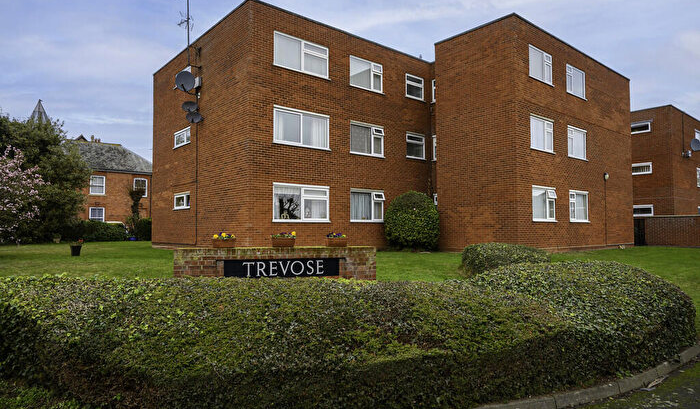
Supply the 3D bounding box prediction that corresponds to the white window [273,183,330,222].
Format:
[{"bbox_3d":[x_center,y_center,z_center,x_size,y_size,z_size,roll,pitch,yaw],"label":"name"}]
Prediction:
[{"bbox_3d":[-1.612,-0.014,15.825,2.330,1.250,0.120,3,-4,-40],"label":"white window"}]

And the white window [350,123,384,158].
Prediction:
[{"bbox_3d":[0.679,-2.465,17.906,1.730,1.240,0.120,3,-4,-40],"label":"white window"}]

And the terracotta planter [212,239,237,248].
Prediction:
[{"bbox_3d":[-2.076,0.645,7.720,0.400,0.145,0.170,1,-3,-14],"label":"terracotta planter"}]

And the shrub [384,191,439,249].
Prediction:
[{"bbox_3d":[2.319,0.615,17.600,2.030,2.200,2.000,0,-3,0],"label":"shrub"}]

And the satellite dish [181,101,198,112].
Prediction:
[{"bbox_3d":[-5.877,-3.597,17.068,0.580,0.460,0.250,0,-28,-12],"label":"satellite dish"}]

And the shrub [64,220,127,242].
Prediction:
[{"bbox_3d":[-17.792,1.811,32.500,4.200,1.500,1.200,0,-3,-6],"label":"shrub"}]

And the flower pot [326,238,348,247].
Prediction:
[{"bbox_3d":[-0.231,0.664,8.180,0.375,0.150,0.170,1,-3,-14],"label":"flower pot"}]

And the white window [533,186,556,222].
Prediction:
[{"bbox_3d":[6.984,0.006,16.828,1.775,1.254,0.120,2,-4,-41],"label":"white window"}]

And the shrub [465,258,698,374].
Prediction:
[{"bbox_3d":[3.150,1.360,6.350,3.000,0.860,2.300,2,-4,-32],"label":"shrub"}]

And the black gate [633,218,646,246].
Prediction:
[{"bbox_3d":[16.004,1.548,25.800,0.080,1.500,0.720,2,-4,-41],"label":"black gate"}]

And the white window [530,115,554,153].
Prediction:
[{"bbox_3d":[7.054,-2.552,17.113,1.730,1.250,0.120,3,-4,-40],"label":"white window"}]

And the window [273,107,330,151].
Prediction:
[{"bbox_3d":[-1.615,-2.561,15.900,2.338,1.219,0.120,2,-4,-41],"label":"window"}]

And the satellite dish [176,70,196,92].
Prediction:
[{"bbox_3d":[-6.001,-4.520,16.961,0.760,0.780,0.400,0,-8,-7],"label":"satellite dish"}]

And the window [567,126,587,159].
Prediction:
[{"bbox_3d":[9.179,-2.447,18.887,1.795,1.248,0.120,2,-4,-41],"label":"window"}]

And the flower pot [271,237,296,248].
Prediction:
[{"bbox_3d":[-1.070,0.603,7.400,0.380,0.160,0.170,0,-3,-13],"label":"flower pot"}]

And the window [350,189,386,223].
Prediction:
[{"bbox_3d":[0.675,0.072,17.755,1.730,1.240,0.120,3,-4,-40],"label":"window"}]

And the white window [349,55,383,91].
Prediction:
[{"bbox_3d":[0.639,-4.976,18.007,1.746,1.178,0.120,2,-4,-41],"label":"white window"}]

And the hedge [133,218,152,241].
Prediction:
[{"bbox_3d":[-14.380,1.741,32.500,1.700,1.700,1.200,0,-3,-6],"label":"hedge"}]

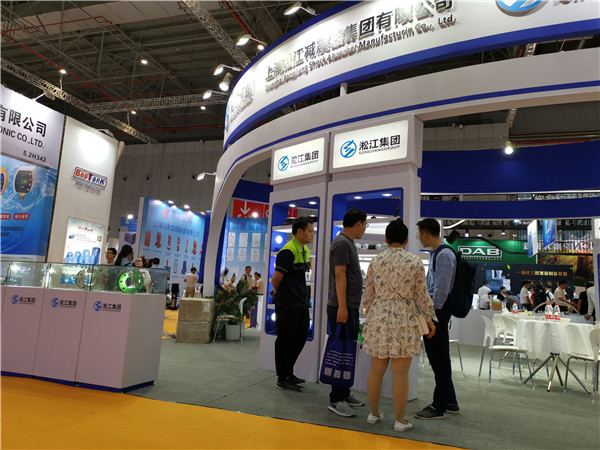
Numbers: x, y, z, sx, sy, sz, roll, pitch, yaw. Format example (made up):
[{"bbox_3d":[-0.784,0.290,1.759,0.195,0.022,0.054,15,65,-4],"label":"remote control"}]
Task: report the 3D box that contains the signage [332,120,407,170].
[{"bbox_3d":[0.776,-0.854,5.114,0.930,0.410,0.080,-4,-11,39],"label":"signage"}]

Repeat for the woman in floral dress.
[{"bbox_3d":[0.773,0.731,3.717,0.540,1.600,0.340,-1,-10,28],"label":"woman in floral dress"}]

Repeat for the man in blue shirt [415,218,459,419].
[{"bbox_3d":[1.192,0.767,4.106,0.420,1.700,0.480,0,-10,21],"label":"man in blue shirt"}]

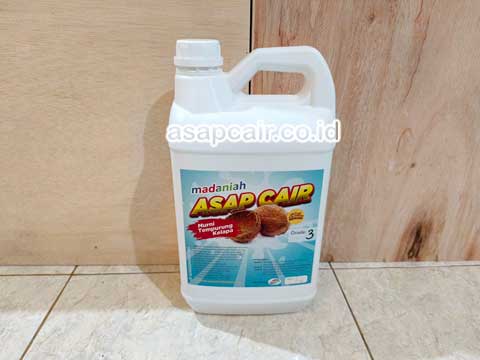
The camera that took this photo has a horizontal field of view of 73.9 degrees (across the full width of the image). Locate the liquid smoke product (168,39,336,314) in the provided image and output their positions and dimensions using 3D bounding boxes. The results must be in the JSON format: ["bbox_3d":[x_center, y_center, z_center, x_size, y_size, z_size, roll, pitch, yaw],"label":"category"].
[{"bbox_3d":[0.015,0.005,0.388,0.177,0.318,0.118,1,23,2],"label":"liquid smoke product"}]

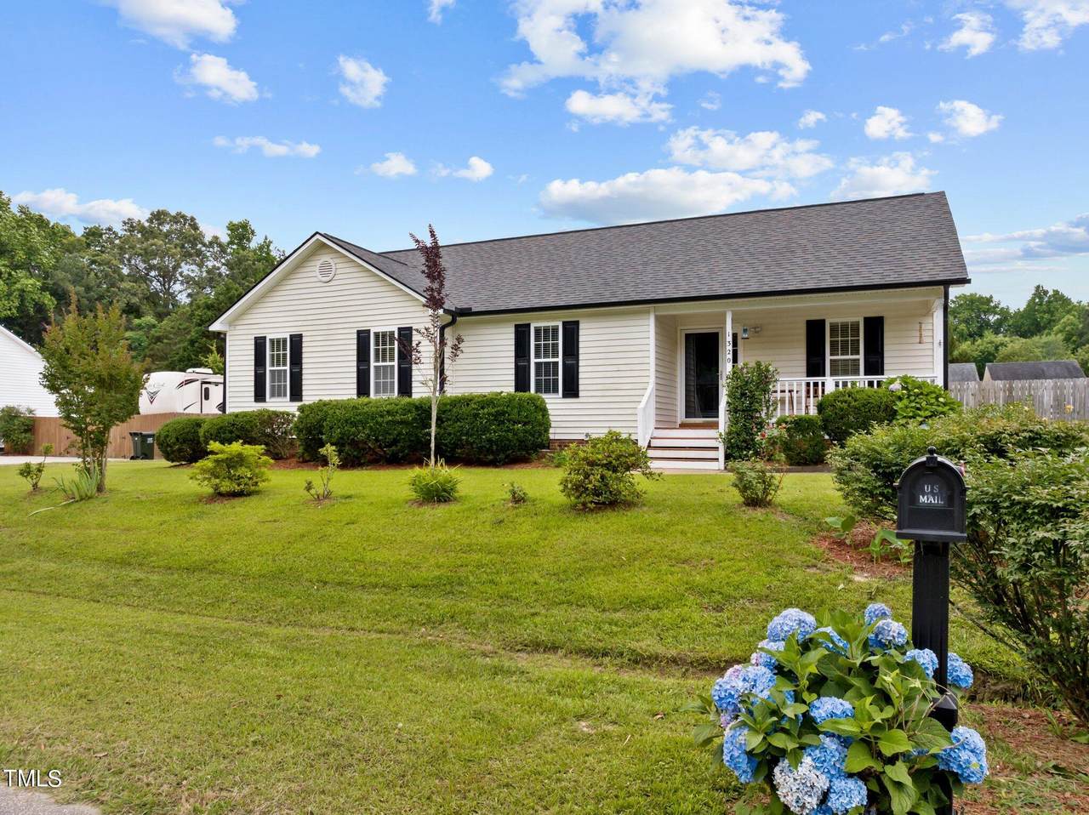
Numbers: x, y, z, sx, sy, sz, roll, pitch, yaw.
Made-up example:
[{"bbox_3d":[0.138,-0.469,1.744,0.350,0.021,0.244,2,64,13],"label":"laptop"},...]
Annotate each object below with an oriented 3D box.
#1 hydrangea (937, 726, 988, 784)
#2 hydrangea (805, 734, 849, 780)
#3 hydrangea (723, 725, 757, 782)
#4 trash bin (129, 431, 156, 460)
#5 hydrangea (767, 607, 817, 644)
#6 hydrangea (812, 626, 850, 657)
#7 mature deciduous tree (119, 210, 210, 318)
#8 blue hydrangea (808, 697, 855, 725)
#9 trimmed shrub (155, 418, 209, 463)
[{"bbox_3d":[1.377,1.142,2.480,0.165,0.180,0.165,-1,-2,23],"label":"hydrangea"},{"bbox_3d":[0.849,1.051,2.270,0.140,0.140,0.135,0,-1,0],"label":"hydrangea"},{"bbox_3d":[0.634,1.109,2.420,0.150,0.175,0.150,-1,-2,23],"label":"hydrangea"},{"bbox_3d":[-15.718,1.497,29.500,0.660,1.100,0.780,-1,-2,23],"label":"trash bin"},{"bbox_3d":[0.845,0.743,2.570,0.170,0.130,0.160,-1,-2,23],"label":"hydrangea"},{"bbox_3d":[0.968,0.792,2.550,0.135,0.110,0.130,0,-1,0],"label":"hydrangea"},{"bbox_3d":[-27.189,-5.694,54.000,7.400,17.000,7.200,0,-1,0],"label":"mature deciduous tree"},{"bbox_3d":[0.883,0.938,2.320,0.142,0.105,0.138,0,-1,0],"label":"blue hydrangea"},{"bbox_3d":[-8.388,0.755,17.400,1.220,1.060,1.200,0,-1,0],"label":"trimmed shrub"}]

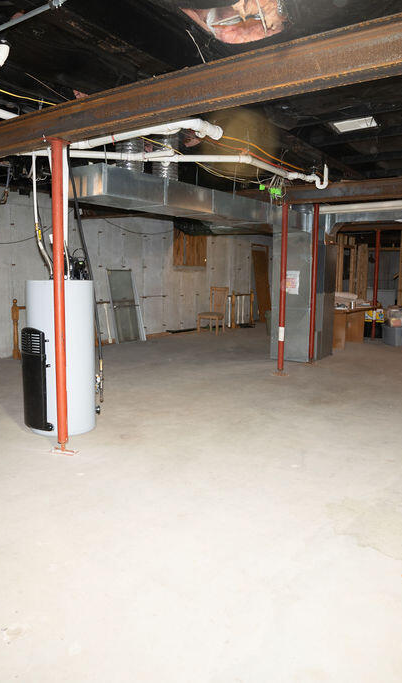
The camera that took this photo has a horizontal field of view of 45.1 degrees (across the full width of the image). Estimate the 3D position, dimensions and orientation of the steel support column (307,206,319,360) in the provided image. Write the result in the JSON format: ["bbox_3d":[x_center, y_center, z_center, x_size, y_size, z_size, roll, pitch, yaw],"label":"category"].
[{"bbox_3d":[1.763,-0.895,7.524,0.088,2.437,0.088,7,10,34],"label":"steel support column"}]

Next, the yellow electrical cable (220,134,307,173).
[{"bbox_3d":[0.630,-1.747,4.585,0.120,0.130,1.700,6,10,35],"label":"yellow electrical cable"}]

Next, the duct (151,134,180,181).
[{"bbox_3d":[-0.369,-1.895,4.980,0.270,0.520,0.270,1,8,0],"label":"duct"}]

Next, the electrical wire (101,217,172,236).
[{"bbox_3d":[-1.216,-2.341,9.867,0.040,0.240,2.200,6,10,35],"label":"electrical wire"}]

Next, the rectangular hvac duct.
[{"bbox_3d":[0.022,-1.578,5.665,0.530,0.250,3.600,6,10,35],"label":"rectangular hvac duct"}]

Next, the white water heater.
[{"bbox_3d":[-1.232,0.117,4.280,0.586,1.307,0.586,1,8,0],"label":"white water heater"}]

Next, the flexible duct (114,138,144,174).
[{"bbox_3d":[-0.682,-1.749,4.625,0.260,0.380,0.260,1,8,0],"label":"flexible duct"}]

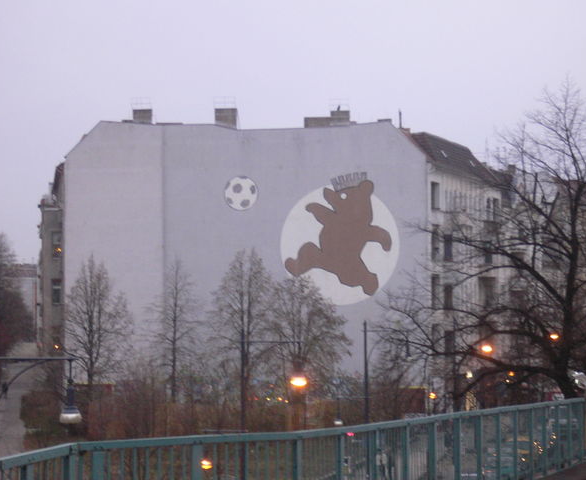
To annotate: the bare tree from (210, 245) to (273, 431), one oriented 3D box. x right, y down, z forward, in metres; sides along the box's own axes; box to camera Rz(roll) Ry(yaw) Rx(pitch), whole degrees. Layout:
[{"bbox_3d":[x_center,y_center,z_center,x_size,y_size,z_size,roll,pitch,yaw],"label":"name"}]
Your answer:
[{"bbox_3d":[-3.160,6.090,117.000,3.740,11.150,3.740,0,-3,0],"label":"bare tree"}]

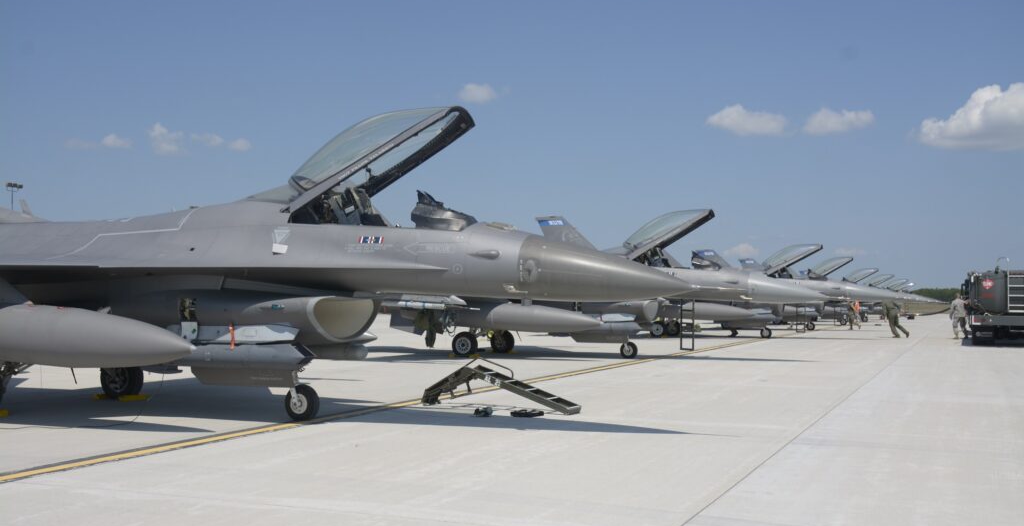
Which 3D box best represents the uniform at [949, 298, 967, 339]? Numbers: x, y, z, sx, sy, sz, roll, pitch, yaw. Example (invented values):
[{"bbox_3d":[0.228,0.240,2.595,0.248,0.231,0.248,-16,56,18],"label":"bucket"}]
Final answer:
[{"bbox_3d":[17.615,2.131,40.400,0.680,1.740,0.460,-1,-2,20],"label":"uniform"}]

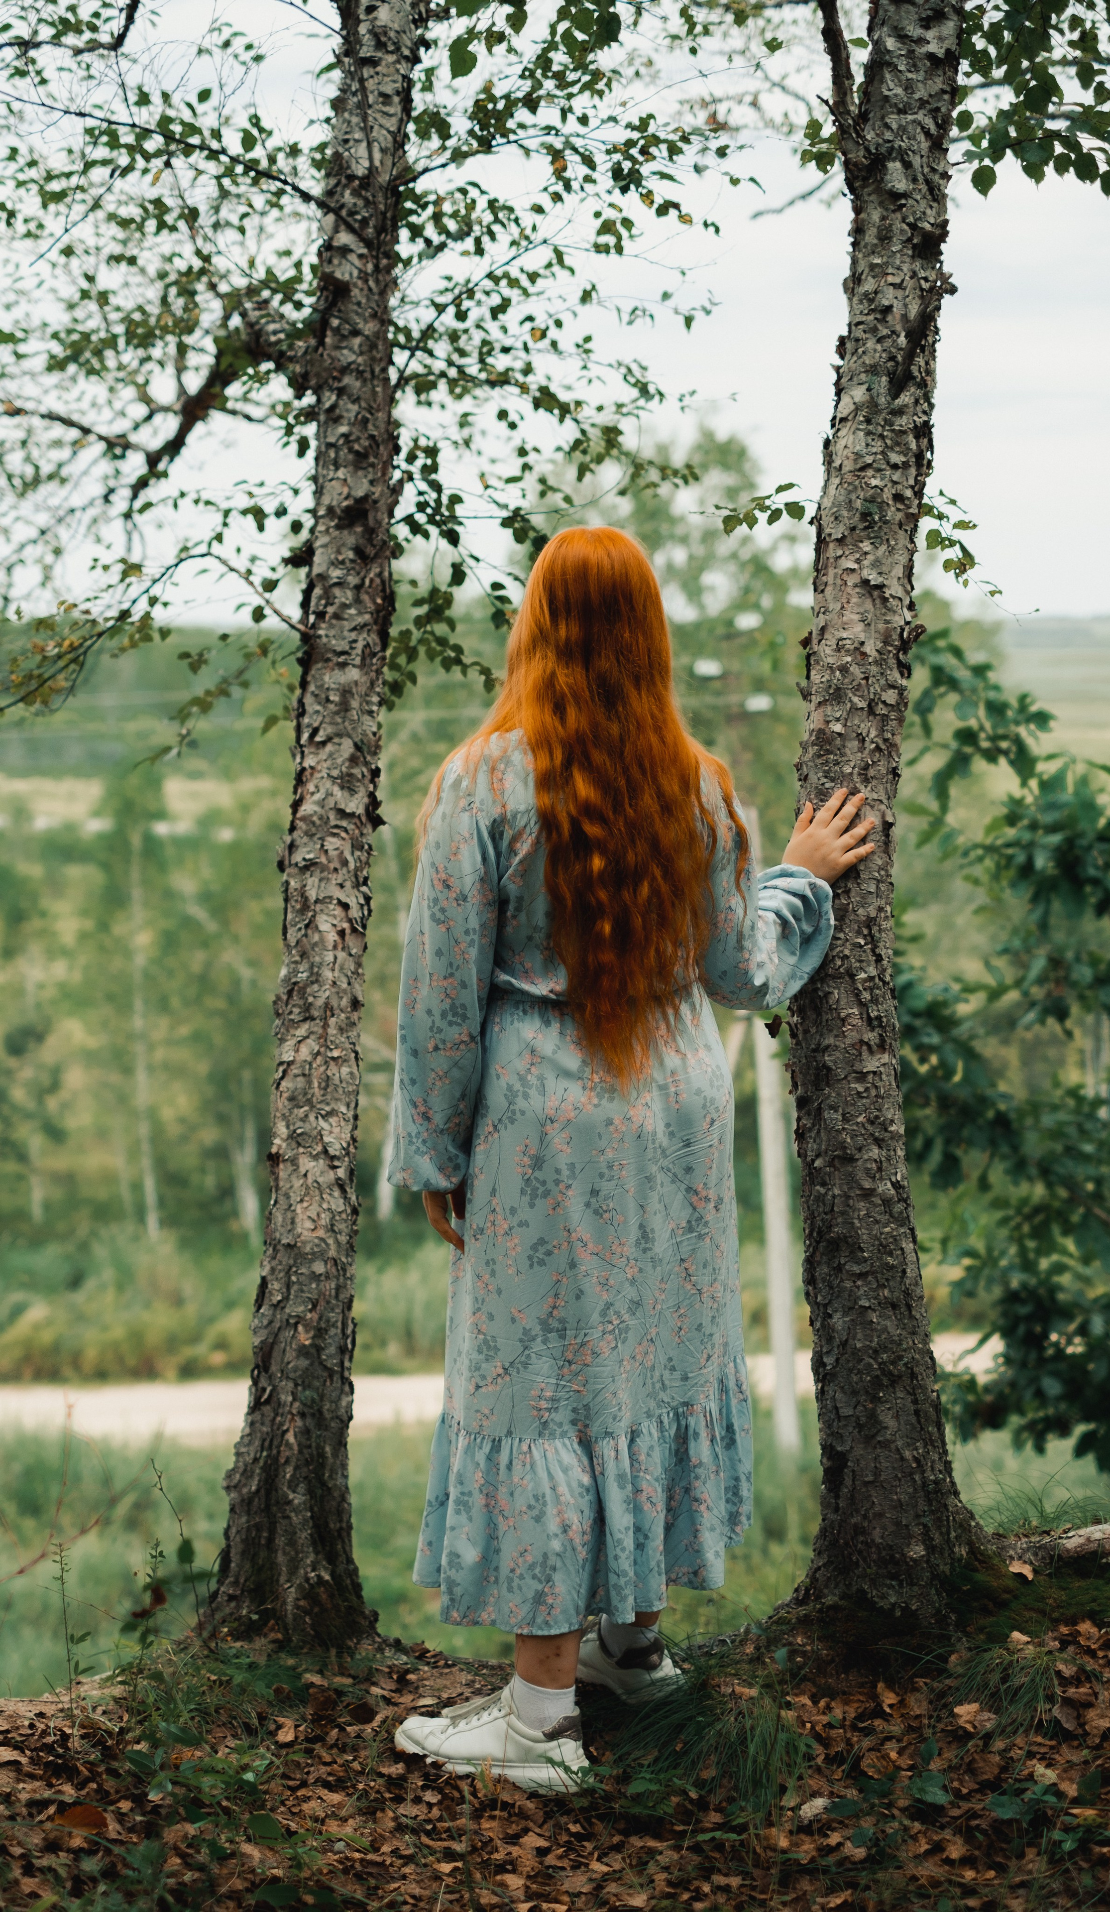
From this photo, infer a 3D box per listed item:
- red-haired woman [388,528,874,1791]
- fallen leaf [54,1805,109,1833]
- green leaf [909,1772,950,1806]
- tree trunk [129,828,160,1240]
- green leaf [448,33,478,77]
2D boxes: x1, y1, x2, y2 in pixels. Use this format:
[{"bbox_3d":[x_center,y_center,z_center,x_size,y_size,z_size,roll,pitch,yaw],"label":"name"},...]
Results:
[{"bbox_3d":[0.105,0.264,3.877,0.690,1.682,0.500,-2,7,-20],"label":"red-haired woman"},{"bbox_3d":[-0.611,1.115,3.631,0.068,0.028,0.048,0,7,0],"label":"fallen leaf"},{"bbox_3d":[0.490,1.089,3.683,0.055,0.032,0.042,0,7,0],"label":"green leaf"},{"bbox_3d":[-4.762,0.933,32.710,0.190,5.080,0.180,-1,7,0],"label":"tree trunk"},{"bbox_3d":[-0.121,-1.180,3.688,0.040,0.056,0.020,0,7,0],"label":"green leaf"}]

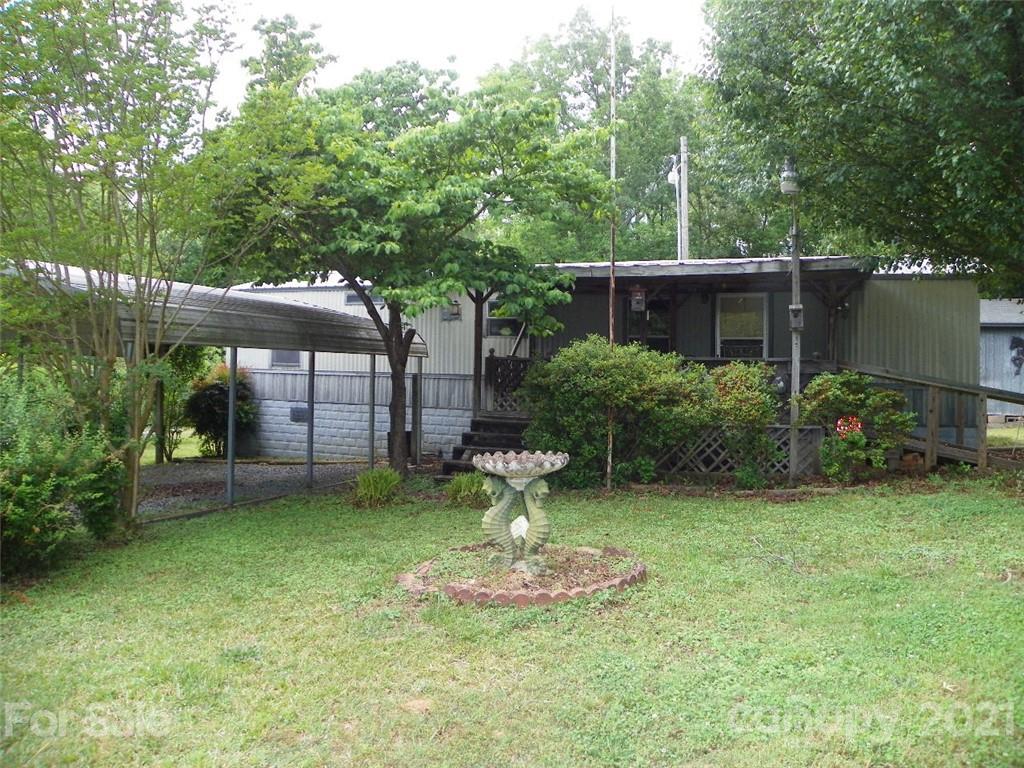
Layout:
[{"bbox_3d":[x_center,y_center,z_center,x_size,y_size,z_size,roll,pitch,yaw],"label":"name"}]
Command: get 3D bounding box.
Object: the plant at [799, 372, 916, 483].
[{"bbox_3d":[4.425,0.557,9.850,1.500,1.400,1.300,1,2,24],"label":"plant"}]

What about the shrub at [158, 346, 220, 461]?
[{"bbox_3d":[-6.793,0.411,16.200,1.200,2.400,1.150,1,1,23],"label":"shrub"}]

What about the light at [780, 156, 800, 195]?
[{"bbox_3d":[3.549,-2.657,9.800,0.250,0.480,0.280,1,2,21],"label":"light"}]

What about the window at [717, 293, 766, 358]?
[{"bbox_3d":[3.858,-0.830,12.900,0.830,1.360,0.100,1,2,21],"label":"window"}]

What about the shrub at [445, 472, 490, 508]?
[{"bbox_3d":[-0.515,1.221,8.900,0.550,0.420,0.520,0,2,0],"label":"shrub"}]

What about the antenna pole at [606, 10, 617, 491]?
[{"bbox_3d":[1.249,-1.672,9.707,0.060,6.045,0.060,0,1,0],"label":"antenna pole"}]

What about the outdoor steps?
[{"bbox_3d":[-0.312,1.000,11.790,1.250,0.820,1.500,1,2,21],"label":"outdoor steps"}]

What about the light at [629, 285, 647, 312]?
[{"bbox_3d":[1.762,-1.201,10.800,0.240,0.380,0.220,1,1,23],"label":"light"}]

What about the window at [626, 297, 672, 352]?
[{"bbox_3d":[2.288,-0.890,12.800,0.800,1.100,0.100,1,1,23],"label":"window"}]

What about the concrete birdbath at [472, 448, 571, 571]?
[{"bbox_3d":[0.058,0.867,5.250,0.650,0.790,0.650,0,2,0],"label":"concrete birdbath"}]

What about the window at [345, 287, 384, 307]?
[{"bbox_3d":[-2.976,-1.749,15.550,0.960,0.360,0.100,1,2,21],"label":"window"}]

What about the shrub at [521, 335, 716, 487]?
[{"bbox_3d":[1.399,0.348,10.100,2.300,1.870,1.700,1,1,23],"label":"shrub"}]

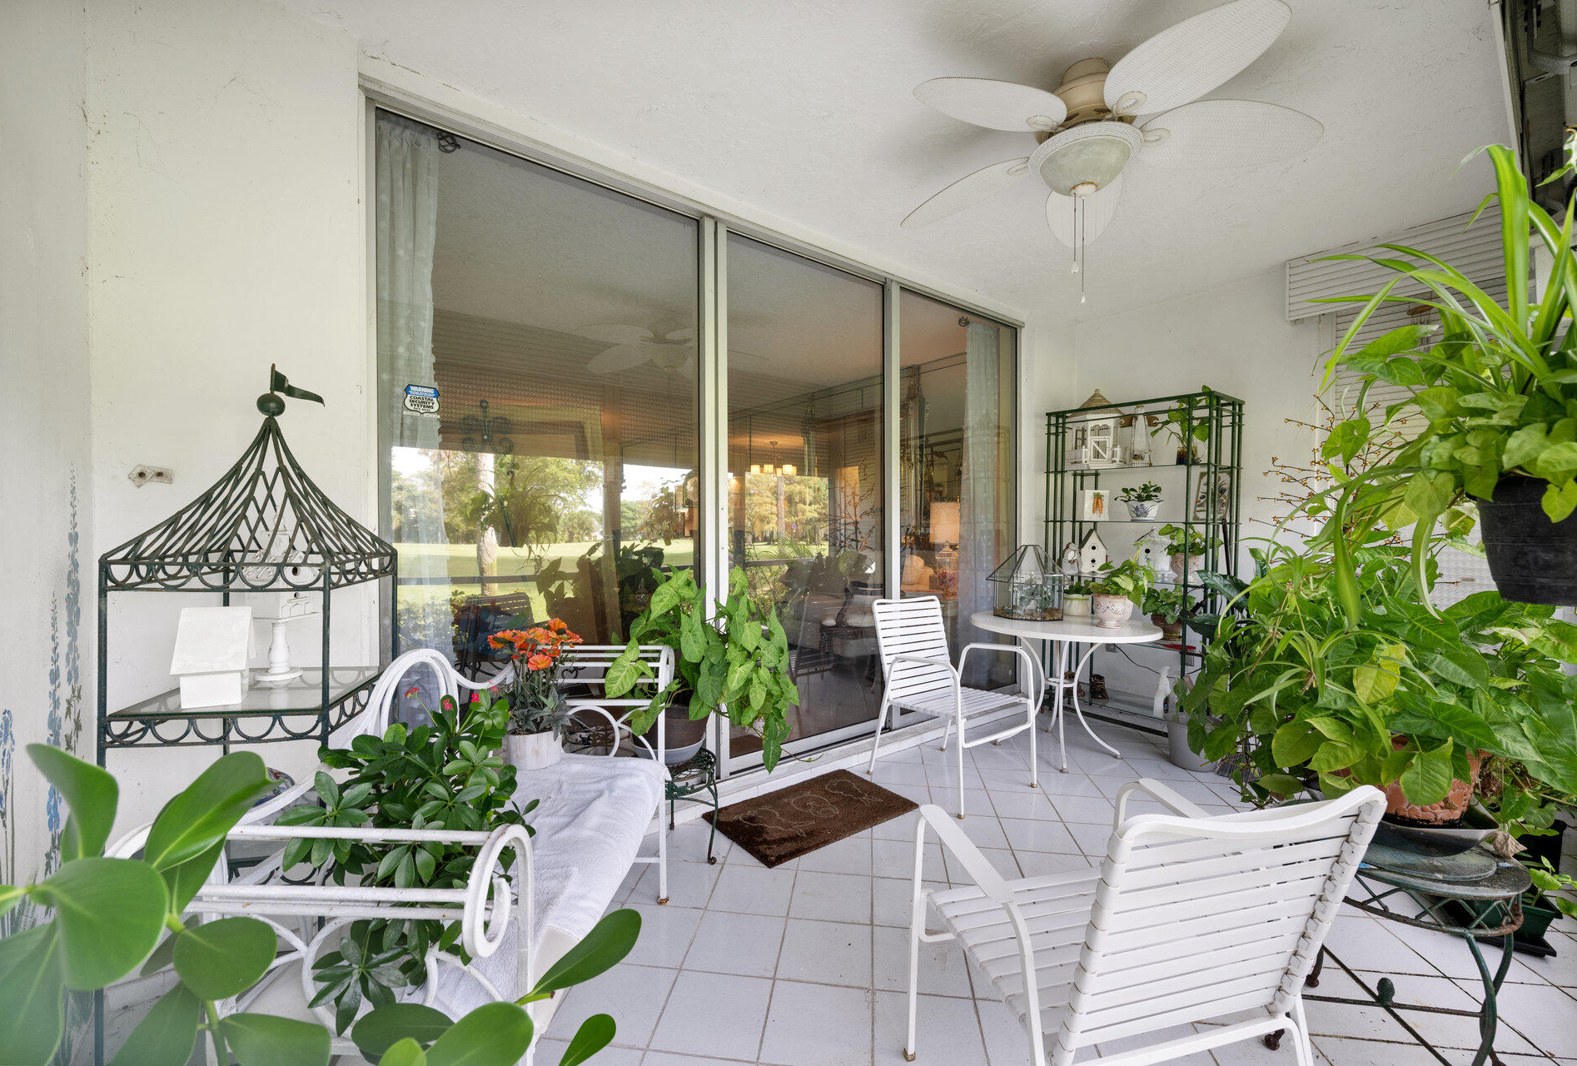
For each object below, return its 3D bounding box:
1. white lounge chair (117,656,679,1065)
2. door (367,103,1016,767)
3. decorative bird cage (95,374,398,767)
[{"bbox_3d":[-0.601,0.707,1.412,0.487,0.887,1.404,0,0,0],"label":"white lounge chair"},{"bbox_3d":[0.129,-0.153,3.088,3.631,2.445,0.116,-1,1,-38],"label":"door"},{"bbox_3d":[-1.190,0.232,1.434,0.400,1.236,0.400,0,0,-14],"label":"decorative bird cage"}]

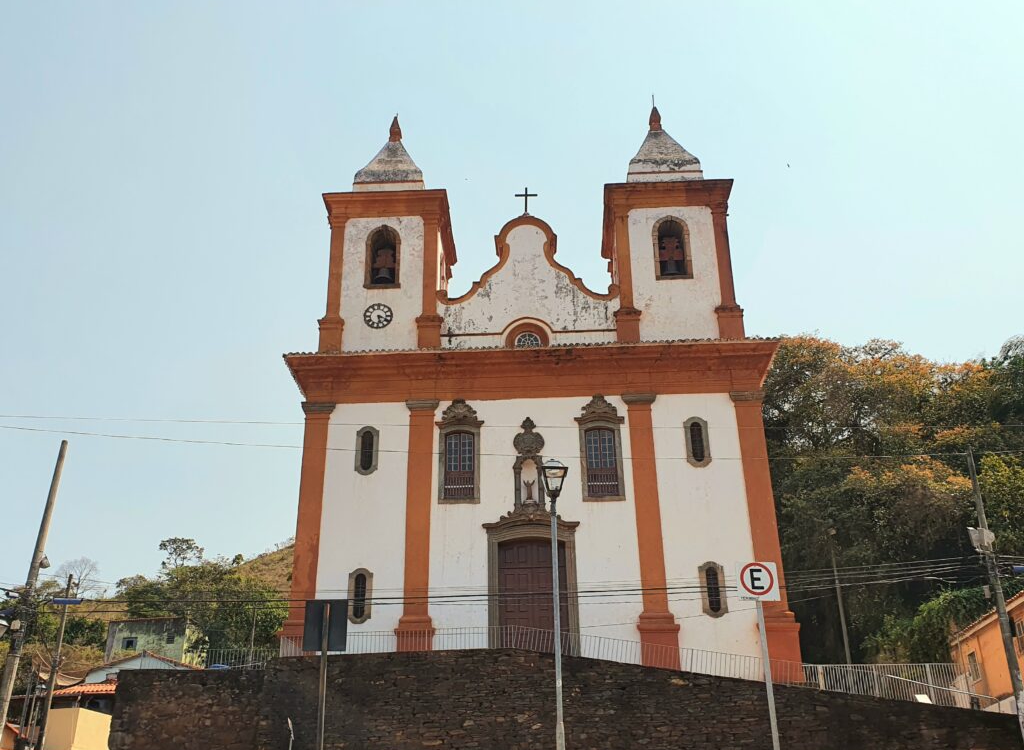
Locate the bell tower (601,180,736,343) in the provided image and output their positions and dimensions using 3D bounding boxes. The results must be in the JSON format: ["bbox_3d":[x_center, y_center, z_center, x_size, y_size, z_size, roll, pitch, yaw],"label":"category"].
[{"bbox_3d":[6.798,-3.843,33.701,5.400,7.200,5.700,-2,-21,2],"label":"bell tower"}]

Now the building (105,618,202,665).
[{"bbox_3d":[-22.621,18.166,50.846,6.700,3.600,4.200,-9,-22,20],"label":"building"}]

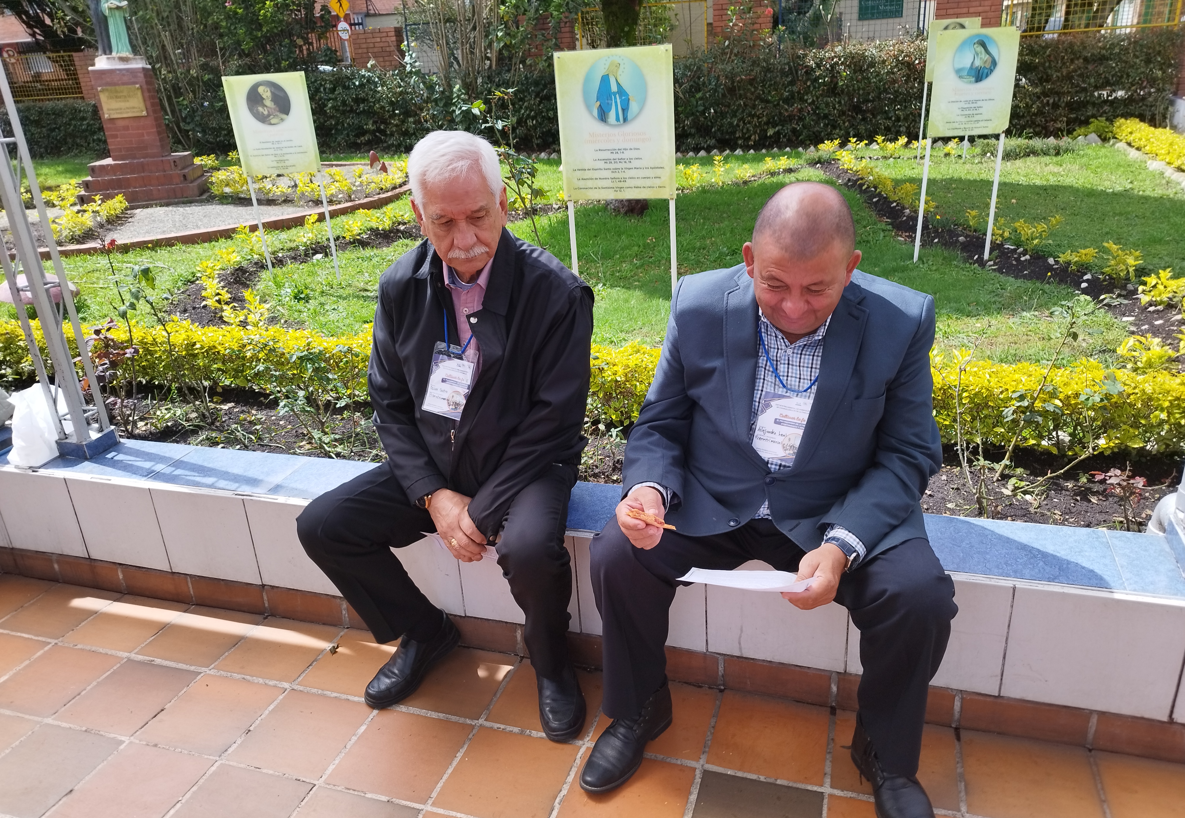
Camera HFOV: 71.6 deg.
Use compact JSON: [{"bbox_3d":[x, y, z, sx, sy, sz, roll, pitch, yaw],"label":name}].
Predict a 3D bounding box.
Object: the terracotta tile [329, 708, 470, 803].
[{"bbox_3d":[-0.417,0.762,1.813,0.240,0.015,0.232,4,22,17],"label":"terracotta tile"}]

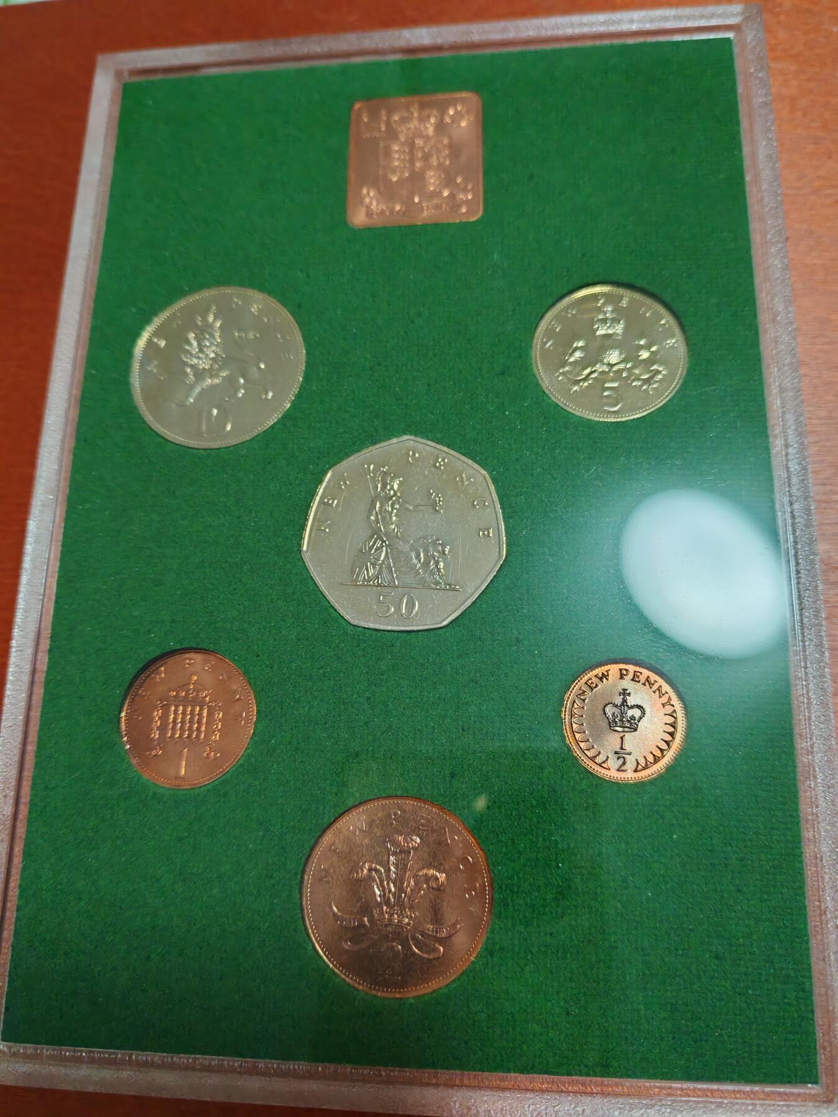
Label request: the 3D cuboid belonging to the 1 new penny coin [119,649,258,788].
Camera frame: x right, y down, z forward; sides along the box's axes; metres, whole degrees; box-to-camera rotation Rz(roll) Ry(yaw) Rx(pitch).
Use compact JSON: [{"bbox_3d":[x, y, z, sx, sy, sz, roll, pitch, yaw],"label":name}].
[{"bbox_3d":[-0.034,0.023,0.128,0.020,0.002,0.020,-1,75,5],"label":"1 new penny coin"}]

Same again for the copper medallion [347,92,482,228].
[{"bbox_3d":[-0.001,-0.068,0.149,0.023,0.002,0.026,-1,75,5],"label":"copper medallion"}]

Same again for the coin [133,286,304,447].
[{"bbox_3d":[-0.033,-0.031,0.142,0.029,0.002,0.029,-1,75,5],"label":"coin"}]

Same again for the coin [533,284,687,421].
[{"bbox_3d":[0.030,-0.032,0.137,0.024,0.002,0.024,-1,75,5],"label":"coin"}]

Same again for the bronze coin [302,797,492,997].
[{"bbox_3d":[-0.003,0.046,0.119,0.026,0.002,0.026,-1,75,5],"label":"bronze coin"}]

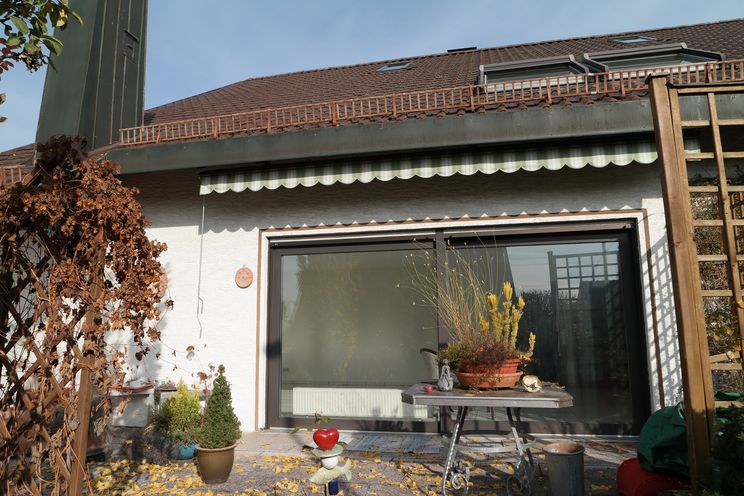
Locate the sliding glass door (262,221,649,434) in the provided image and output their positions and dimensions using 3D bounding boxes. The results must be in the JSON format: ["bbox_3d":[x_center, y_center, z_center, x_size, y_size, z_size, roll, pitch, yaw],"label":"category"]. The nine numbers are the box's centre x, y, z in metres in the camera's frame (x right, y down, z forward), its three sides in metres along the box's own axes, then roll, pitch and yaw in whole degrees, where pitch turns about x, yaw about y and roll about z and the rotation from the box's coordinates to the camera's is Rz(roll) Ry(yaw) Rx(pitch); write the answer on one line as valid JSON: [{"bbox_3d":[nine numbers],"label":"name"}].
[{"bbox_3d":[0.791,0.888,5.463,4.078,2.204,0.130,-2,-8,11],"label":"sliding glass door"}]

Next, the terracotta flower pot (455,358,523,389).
[{"bbox_3d":[0.958,1.019,4.075,0.535,0.220,0.535,-2,-8,11],"label":"terracotta flower pot"}]

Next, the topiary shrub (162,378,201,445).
[{"bbox_3d":[-1.840,1.579,4.787,0.340,0.600,0.340,-2,-8,11],"label":"topiary shrub"}]

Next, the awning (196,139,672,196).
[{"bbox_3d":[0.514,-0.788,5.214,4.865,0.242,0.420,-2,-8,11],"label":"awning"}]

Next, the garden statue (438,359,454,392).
[{"bbox_3d":[0.582,0.989,3.866,0.115,0.236,0.105,-2,-8,10],"label":"garden statue"}]

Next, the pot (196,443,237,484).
[{"bbox_3d":[-1.280,1.762,4.066,0.315,0.280,0.315,-1,-8,0],"label":"pot"}]

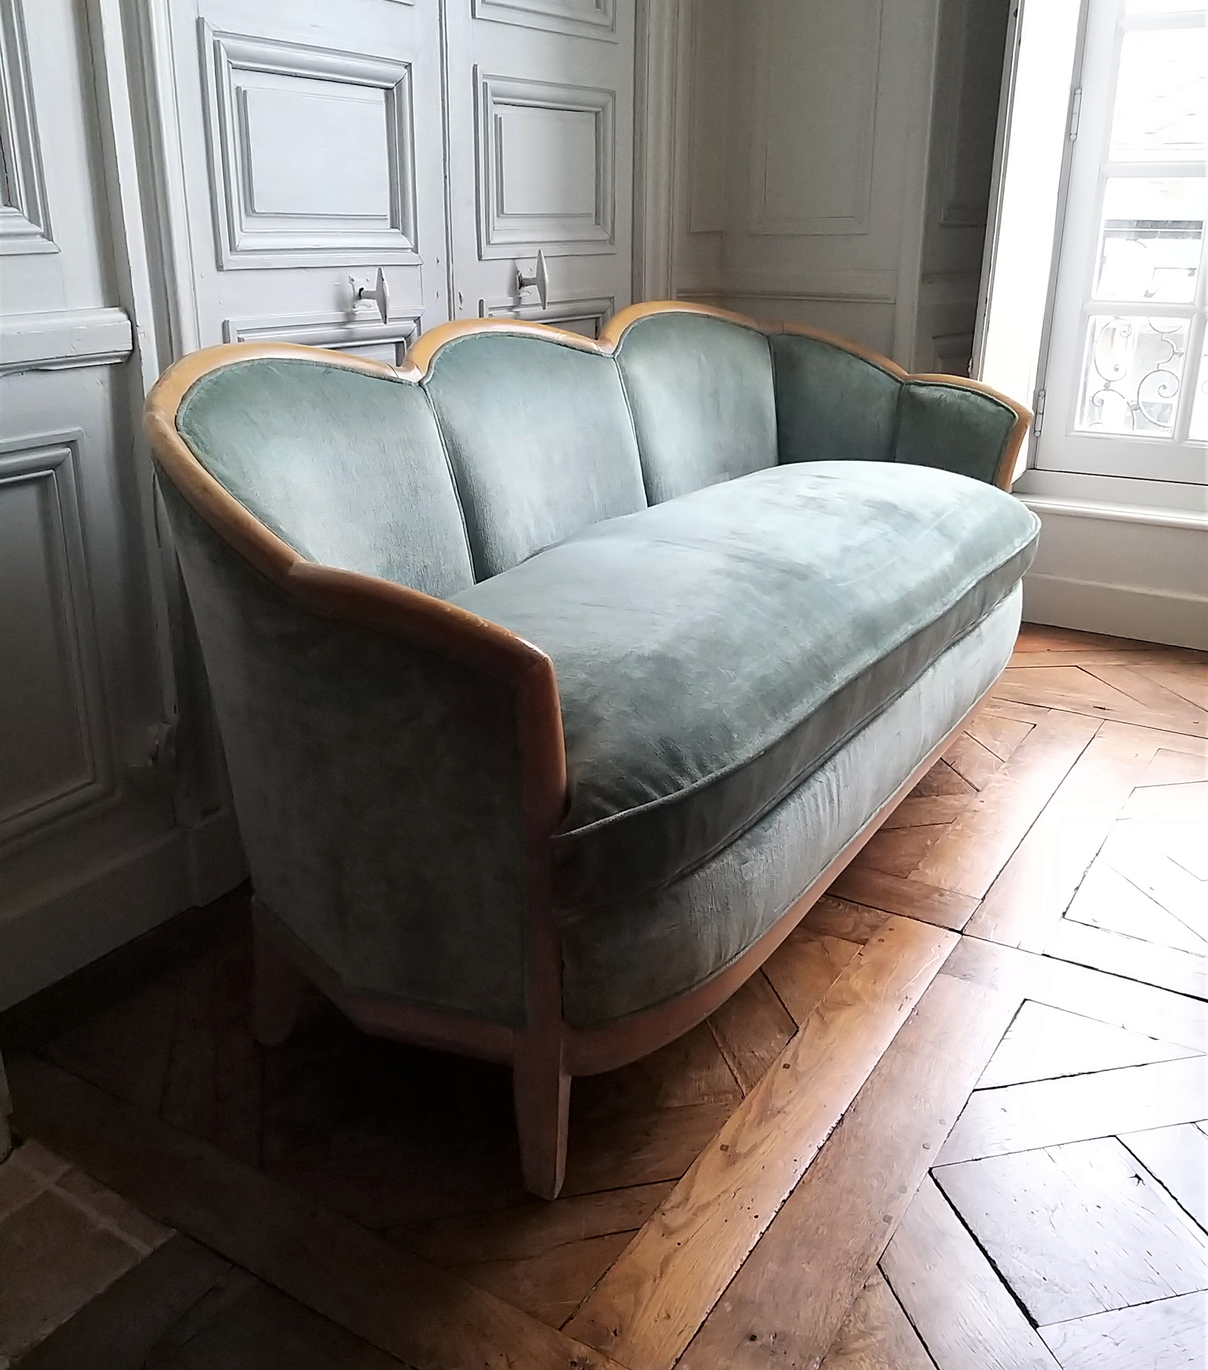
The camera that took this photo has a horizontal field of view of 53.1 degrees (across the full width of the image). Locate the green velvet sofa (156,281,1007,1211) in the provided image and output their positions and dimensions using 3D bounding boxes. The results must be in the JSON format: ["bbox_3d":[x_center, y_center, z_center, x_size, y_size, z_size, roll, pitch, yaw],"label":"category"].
[{"bbox_3d":[0.172,-0.153,2.008,0.808,0.845,1.867,13,24,30],"label":"green velvet sofa"}]

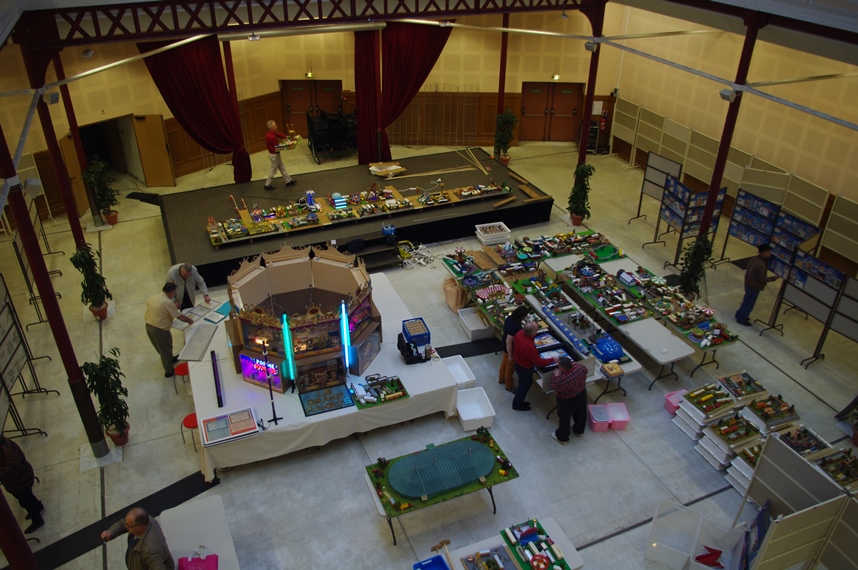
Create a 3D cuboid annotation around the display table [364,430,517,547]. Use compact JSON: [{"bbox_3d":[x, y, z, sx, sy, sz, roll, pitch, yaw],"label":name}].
[{"bbox_3d":[0.147,2.731,8.511,1.800,0.870,0.870,-12,33,-21],"label":"display table"}]

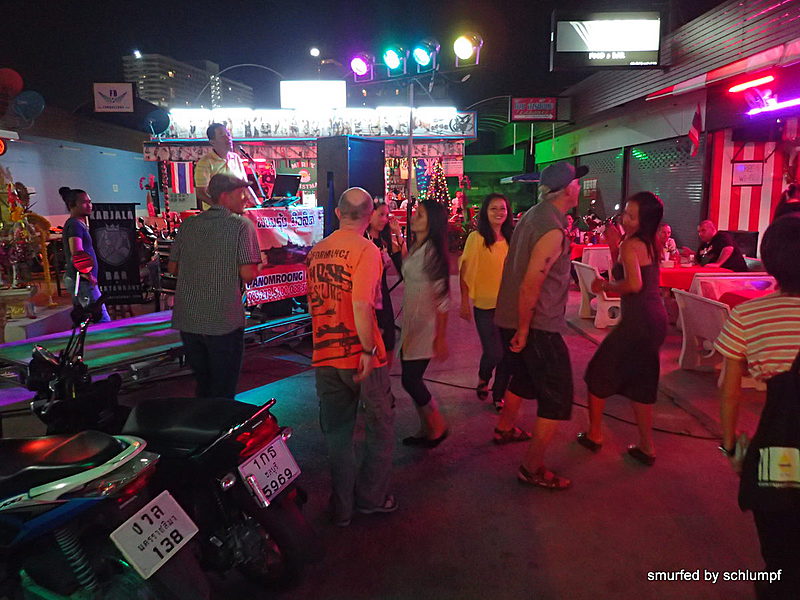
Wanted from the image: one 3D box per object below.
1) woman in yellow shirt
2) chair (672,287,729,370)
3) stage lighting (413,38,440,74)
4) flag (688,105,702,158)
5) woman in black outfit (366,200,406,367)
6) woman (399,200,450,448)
[{"bbox_3d":[0.670,0.012,4.411,0.460,1.610,0.350,-1,11,-3],"label":"woman in yellow shirt"},{"bbox_3d":[2.670,0.311,4.763,0.570,0.760,0.600,-1,11,-7],"label":"chair"},{"bbox_3d":[0.282,-2.551,6.028,0.210,0.250,0.270,8,40,37],"label":"stage lighting"},{"bbox_3d":[3.805,-2.170,7.441,0.170,0.680,0.120,0,10,0],"label":"flag"},{"bbox_3d":[-0.155,0.018,4.483,0.460,1.560,0.380,-8,13,-36],"label":"woman in black outfit"},{"bbox_3d":[0.165,0.176,3.835,0.350,1.610,0.420,-5,11,-25],"label":"woman"}]

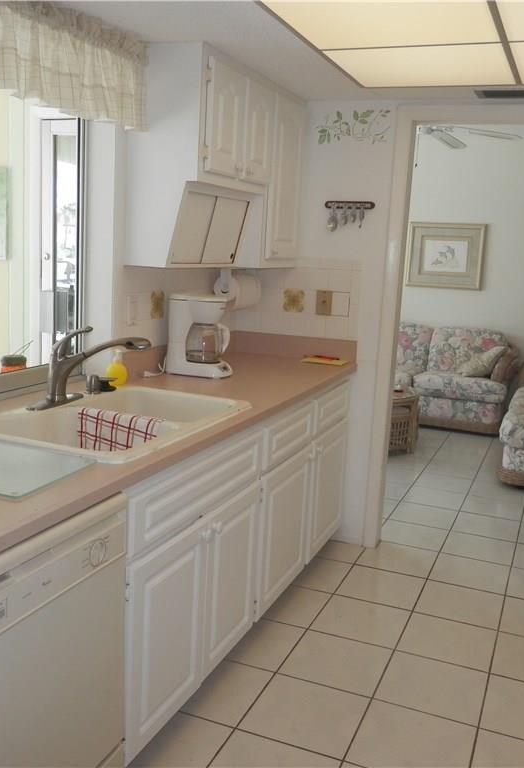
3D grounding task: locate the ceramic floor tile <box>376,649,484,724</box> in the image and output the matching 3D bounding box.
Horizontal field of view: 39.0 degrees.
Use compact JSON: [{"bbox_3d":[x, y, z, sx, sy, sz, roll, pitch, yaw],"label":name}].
[{"bbox_3d":[0.579,1.024,2.501,0.332,0.010,0.332,7,11,22],"label":"ceramic floor tile"}]

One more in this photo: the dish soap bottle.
[{"bbox_3d":[-0.541,-0.073,2.758,0.085,0.148,0.075,-6,14,-40],"label":"dish soap bottle"}]

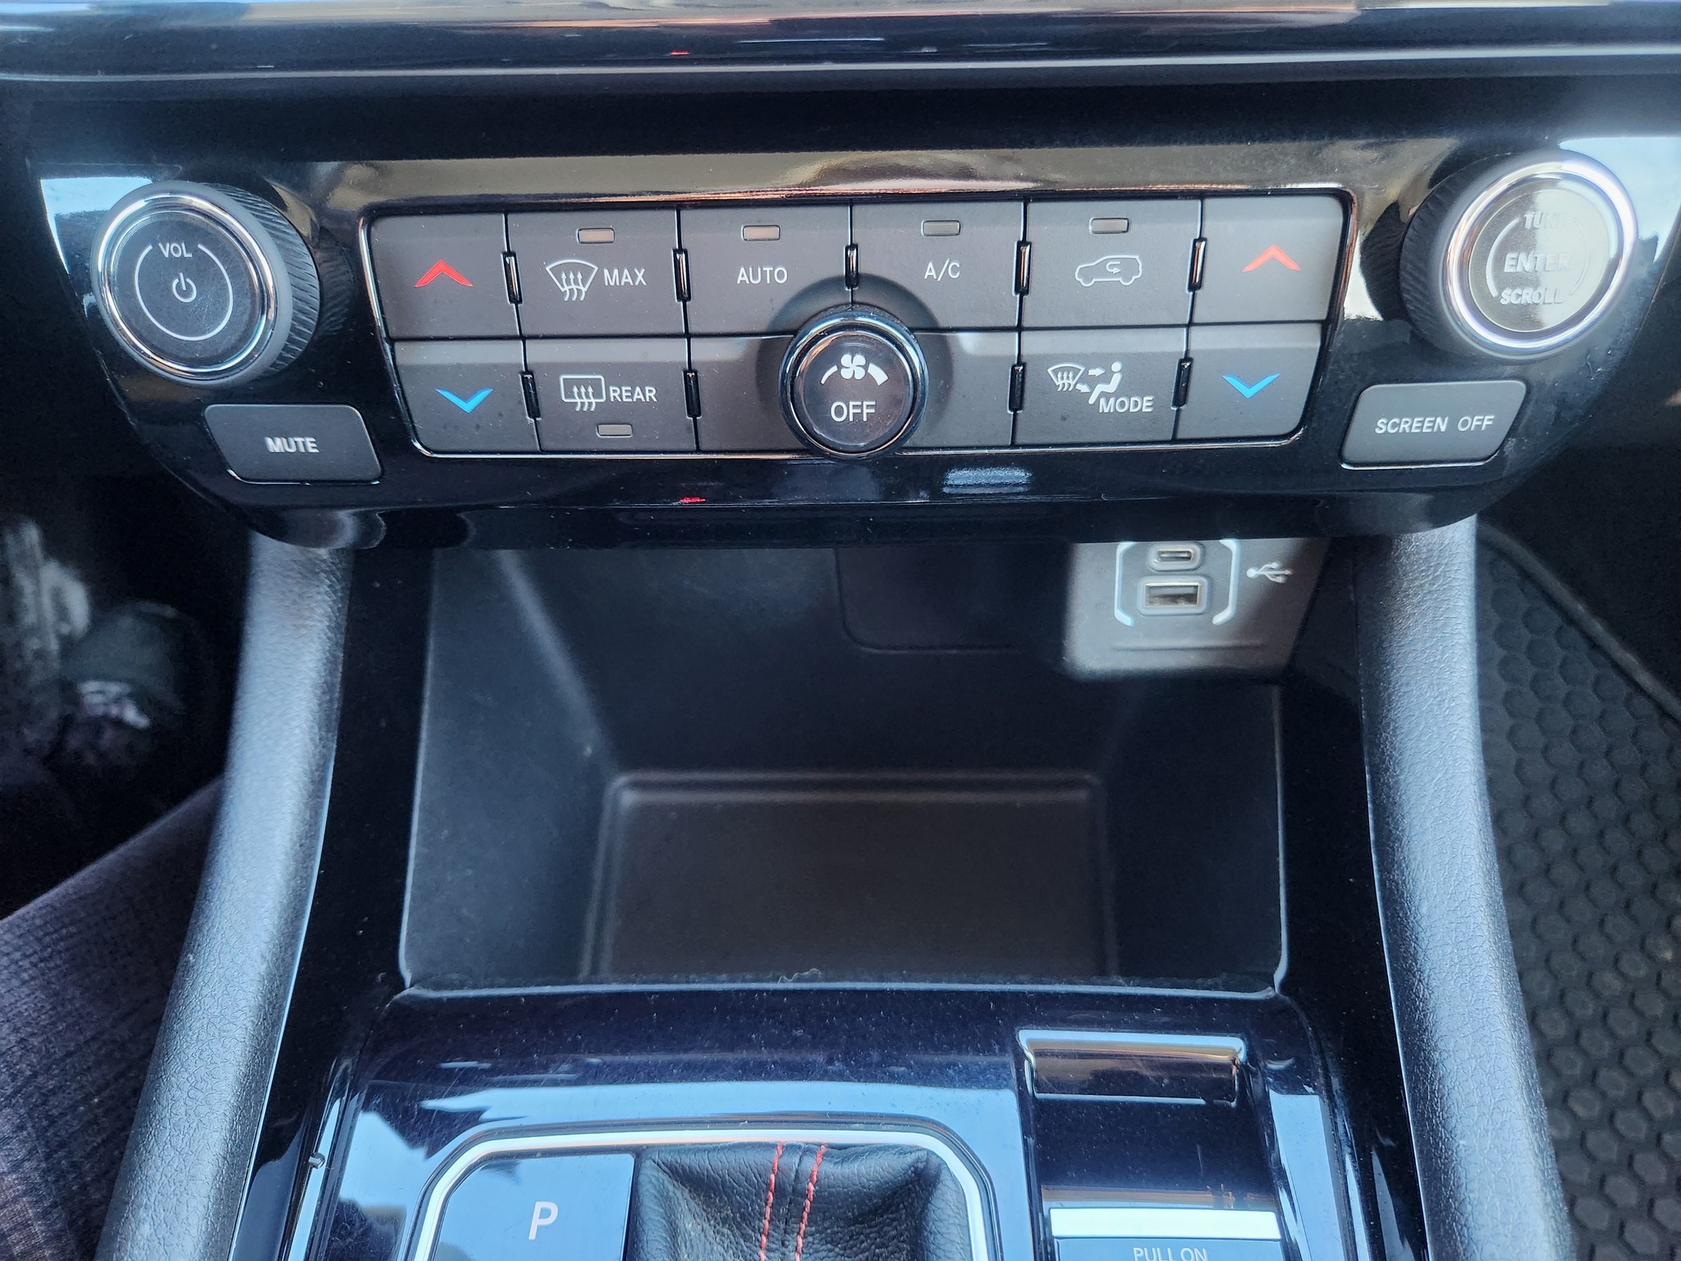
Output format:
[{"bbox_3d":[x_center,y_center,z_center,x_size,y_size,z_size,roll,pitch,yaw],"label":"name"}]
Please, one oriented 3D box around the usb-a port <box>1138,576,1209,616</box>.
[{"bbox_3d":[0.082,-0.009,0.276,0.017,0.010,0.006,-1,15,0],"label":"usb-a port"}]

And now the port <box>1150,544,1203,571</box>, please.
[{"bbox_3d":[0.082,-0.018,0.274,0.013,0.007,0.006,-1,15,0],"label":"port"}]

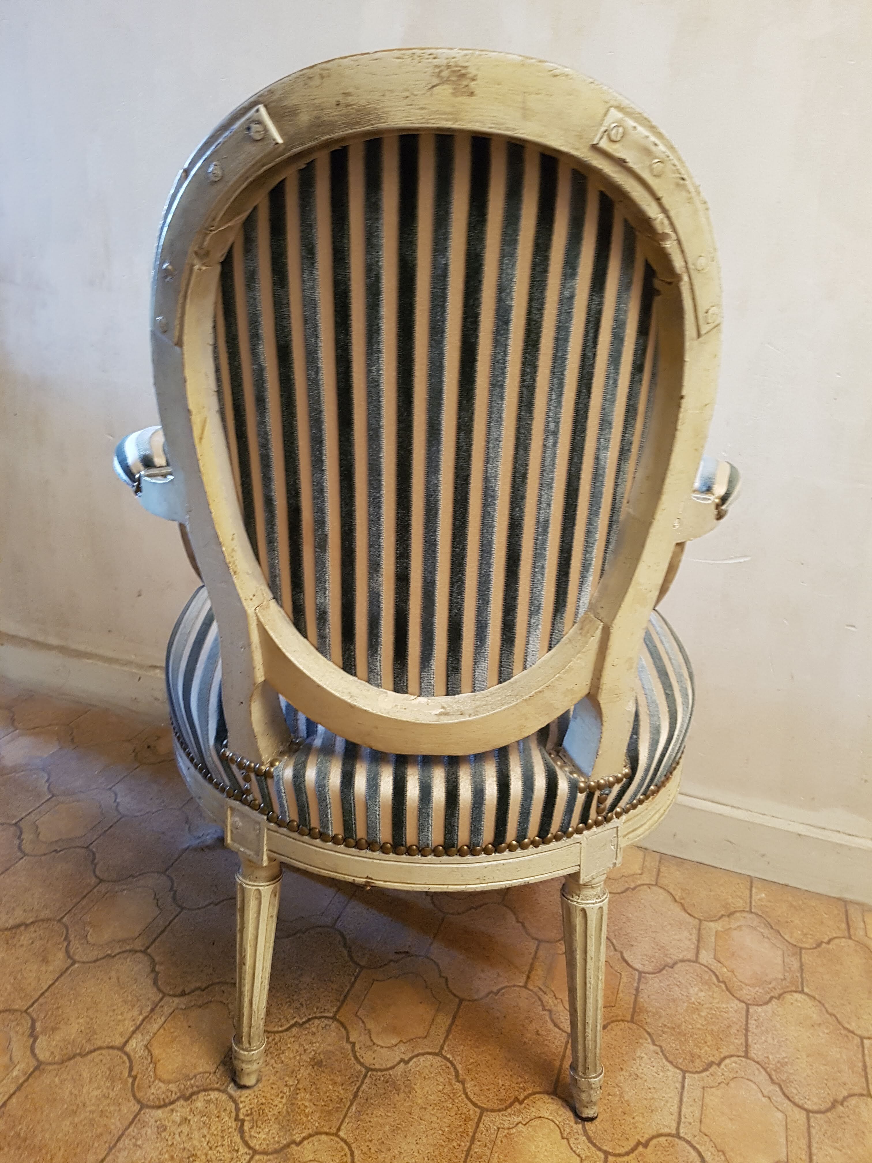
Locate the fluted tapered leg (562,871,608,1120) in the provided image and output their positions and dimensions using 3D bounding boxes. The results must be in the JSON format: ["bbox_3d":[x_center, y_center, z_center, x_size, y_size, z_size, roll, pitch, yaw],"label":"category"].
[{"bbox_3d":[0.158,0.436,0.918,0.047,0.288,0.047,-1,14,10],"label":"fluted tapered leg"}]

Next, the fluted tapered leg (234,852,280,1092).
[{"bbox_3d":[-0.192,0.413,0.921,0.047,0.286,0.047,3,17,-10],"label":"fluted tapered leg"}]

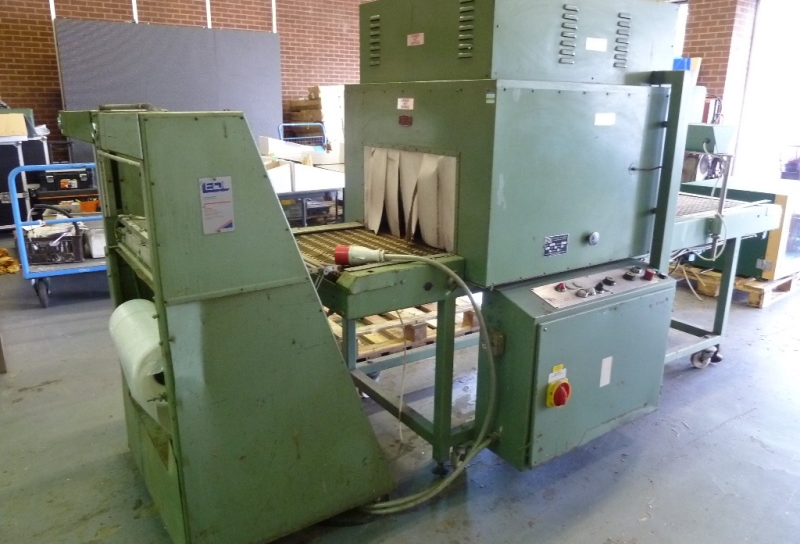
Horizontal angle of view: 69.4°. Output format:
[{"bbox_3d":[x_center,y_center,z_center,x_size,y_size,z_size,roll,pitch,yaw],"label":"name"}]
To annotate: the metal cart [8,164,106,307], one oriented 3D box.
[{"bbox_3d":[-2.574,-0.379,4.575,0.720,1.040,1.020,-8,18,-29],"label":"metal cart"}]

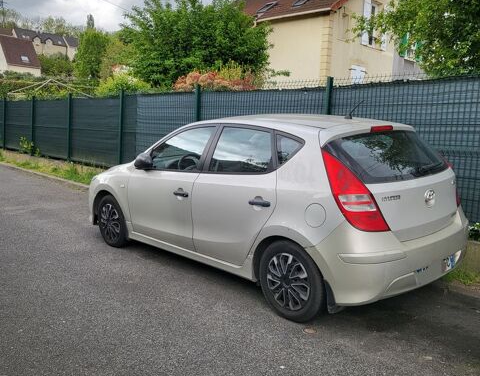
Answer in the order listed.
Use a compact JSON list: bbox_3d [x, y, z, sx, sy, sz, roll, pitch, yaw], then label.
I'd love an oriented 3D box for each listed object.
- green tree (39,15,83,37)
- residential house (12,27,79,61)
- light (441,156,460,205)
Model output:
[{"bbox_3d":[-45.220,-38.922,121.100,12.000,12.000,11.000,1,9,0],"label":"green tree"},{"bbox_3d":[-41.798,-30.253,102.775,15.000,8.000,9.000,-7,12,-42],"label":"residential house"},{"bbox_3d":[1.776,-0.092,4.126,0.280,0.460,0.370,-8,12,-43],"label":"light"}]

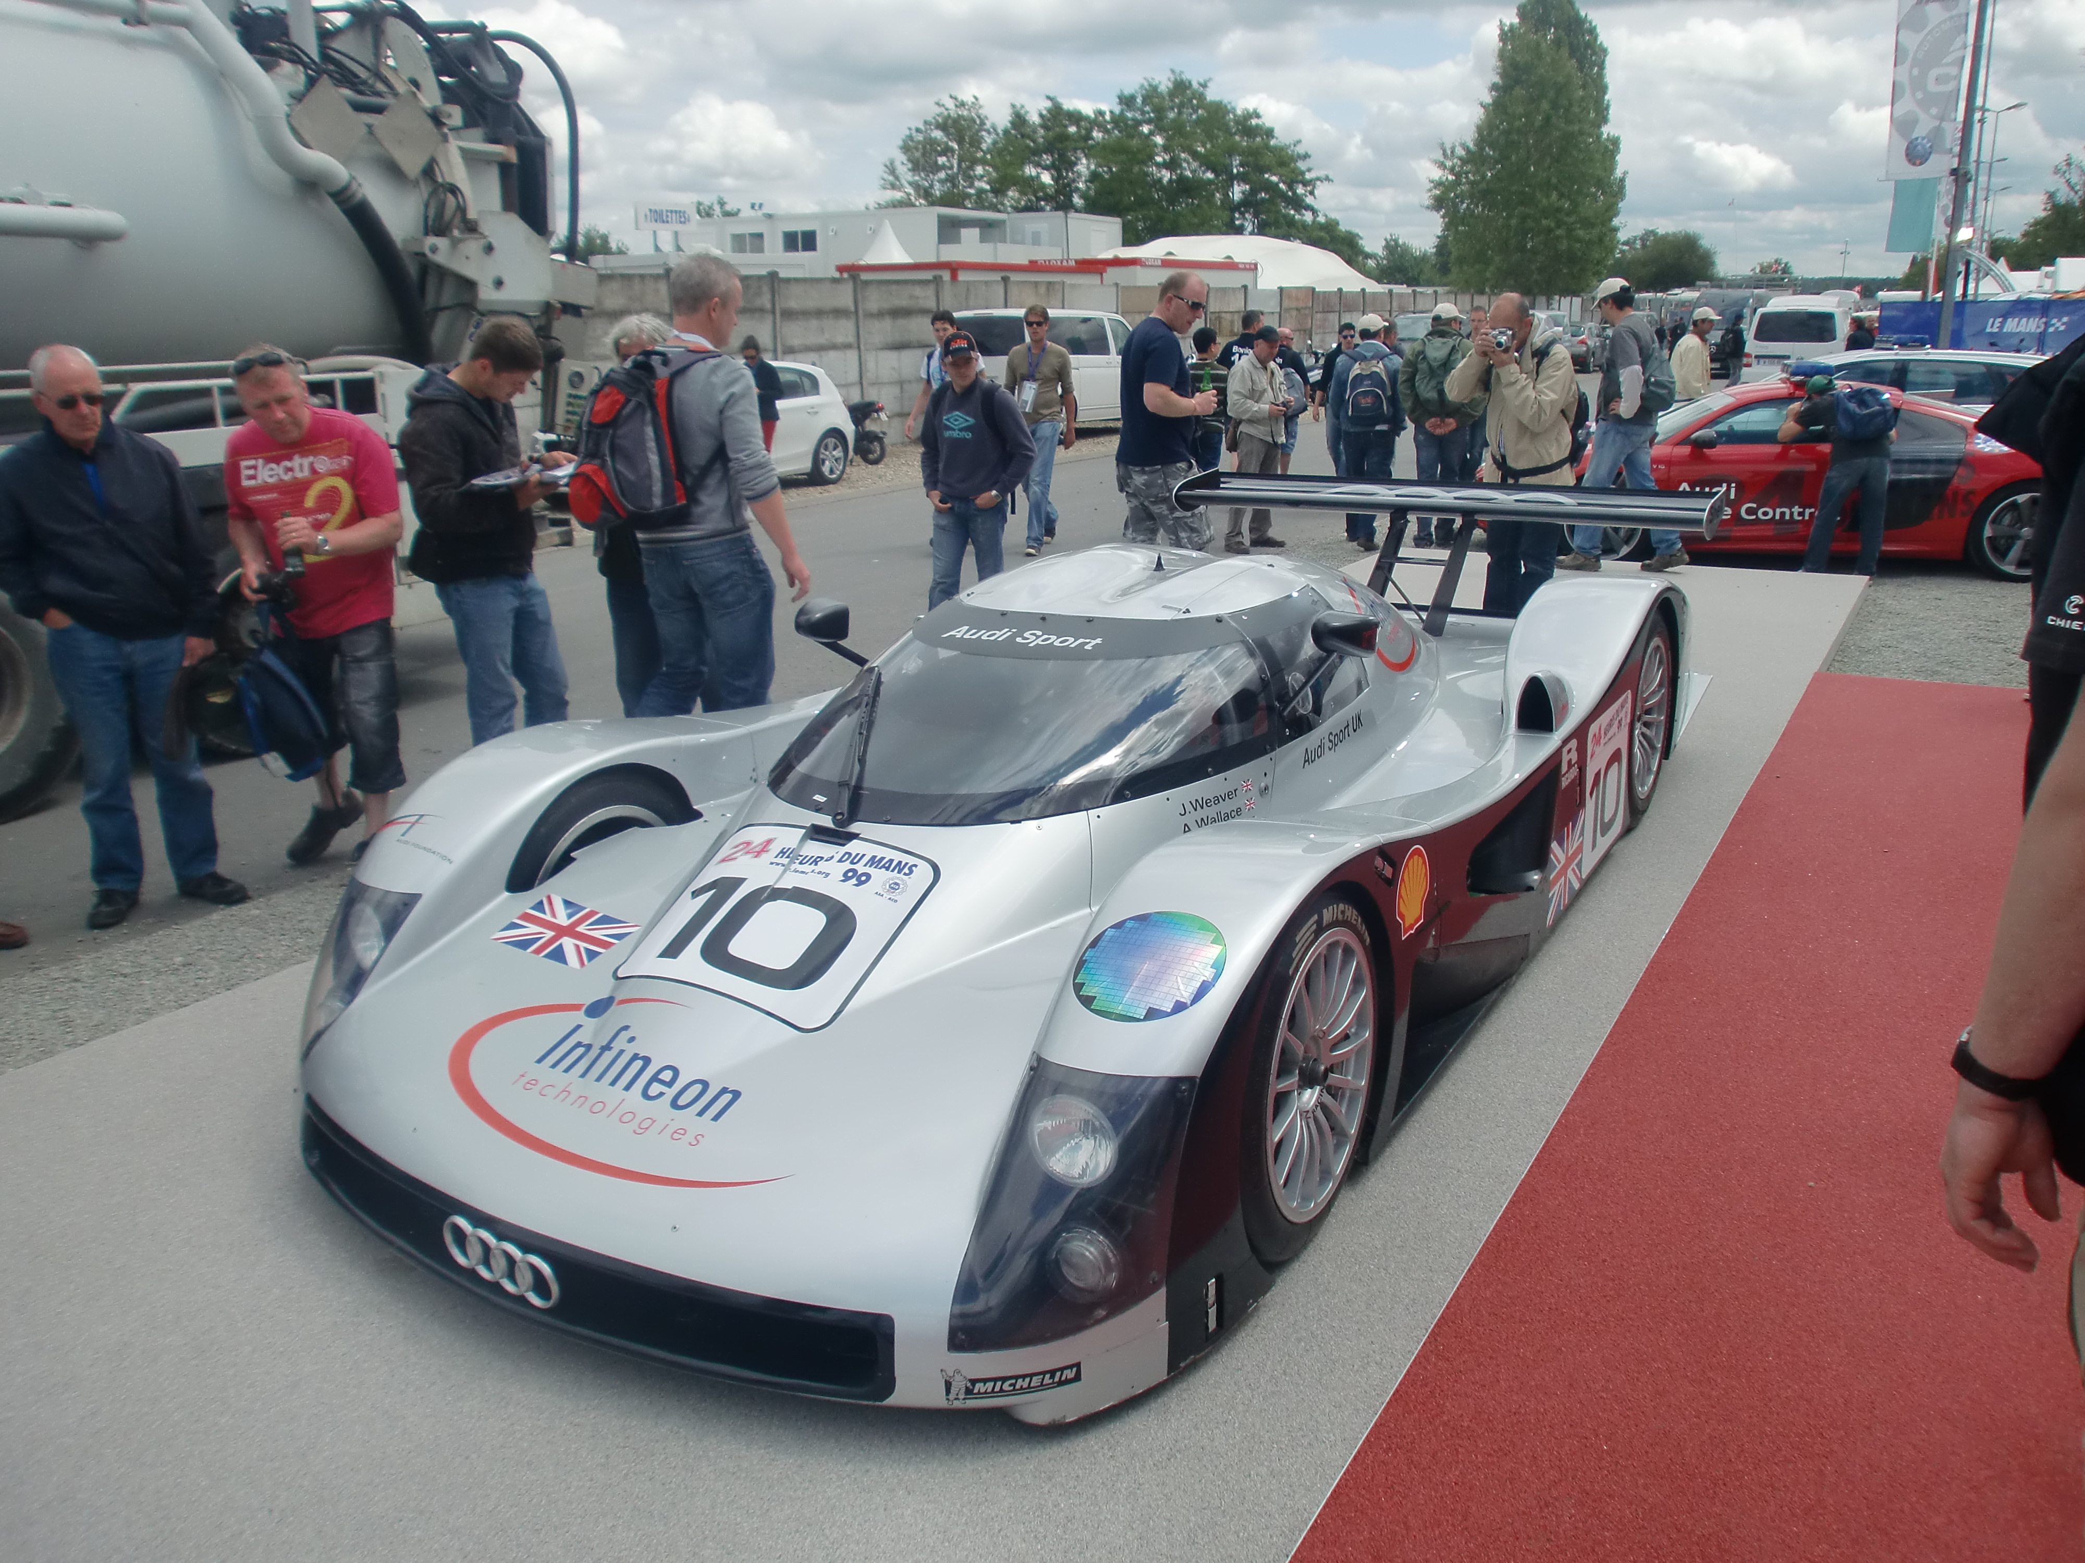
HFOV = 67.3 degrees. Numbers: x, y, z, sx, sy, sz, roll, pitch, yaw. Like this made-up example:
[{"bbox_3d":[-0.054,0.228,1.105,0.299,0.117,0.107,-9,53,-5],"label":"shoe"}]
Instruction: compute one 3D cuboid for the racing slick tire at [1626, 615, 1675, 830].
[{"bbox_3d":[1.751,-0.214,4.928,0.340,0.710,0.710,8,18,31],"label":"racing slick tire"}]

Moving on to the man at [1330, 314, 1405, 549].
[{"bbox_3d":[2.496,-2.710,12.096,0.550,1.728,0.430,4,17,19],"label":"man"}]

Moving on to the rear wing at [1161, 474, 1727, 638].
[{"bbox_3d":[1.428,-0.844,5.833,1.960,0.500,0.550,8,18,31],"label":"rear wing"}]

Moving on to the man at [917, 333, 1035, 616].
[{"bbox_3d":[-0.380,-1.377,7.721,0.540,1.637,0.340,-2,16,-1],"label":"man"}]

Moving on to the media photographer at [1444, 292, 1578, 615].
[{"bbox_3d":[2.274,-1.469,7.633,0.540,1.721,0.500,12,21,40],"label":"media photographer"}]

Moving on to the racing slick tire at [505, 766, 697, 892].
[{"bbox_3d":[-1.044,0.277,3.468,0.290,0.650,0.650,8,18,30],"label":"racing slick tire"}]

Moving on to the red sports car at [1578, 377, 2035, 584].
[{"bbox_3d":[5.444,-2.202,11.174,4.430,1.250,1.920,5,17,23],"label":"red sports car"}]

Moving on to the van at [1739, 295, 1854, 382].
[{"bbox_3d":[14.563,-8.155,29.944,1.850,2.150,4.800,7,18,28],"label":"van"}]

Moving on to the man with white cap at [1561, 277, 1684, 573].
[{"bbox_3d":[3.759,-2.285,10.017,0.720,1.820,0.520,10,20,37],"label":"man with white cap"}]

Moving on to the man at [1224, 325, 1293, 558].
[{"bbox_3d":[1.631,-2.570,11.784,0.380,1.630,0.460,10,19,35],"label":"man"}]

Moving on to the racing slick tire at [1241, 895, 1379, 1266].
[{"bbox_3d":[0.361,0.479,2.722,0.300,0.650,0.650,8,18,31],"label":"racing slick tire"}]

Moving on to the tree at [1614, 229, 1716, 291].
[{"bbox_3d":[33.641,-26.780,85.909,5.800,6.725,5.800,4,17,20],"label":"tree"}]

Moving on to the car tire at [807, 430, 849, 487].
[{"bbox_3d":[-2.638,-3.950,19.172,0.210,0.632,0.632,8,18,31],"label":"car tire"}]

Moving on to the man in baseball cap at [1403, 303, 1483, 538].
[{"bbox_3d":[3.119,-2.772,12.119,0.600,1.801,0.450,7,18,27],"label":"man in baseball cap"}]

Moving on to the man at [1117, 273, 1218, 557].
[{"bbox_3d":[0.587,-1.389,7.168,0.430,1.803,0.510,3,16,16],"label":"man"}]

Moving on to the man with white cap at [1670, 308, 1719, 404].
[{"bbox_3d":[6.044,-3.514,14.587,0.360,1.740,0.500,10,19,36],"label":"man with white cap"}]

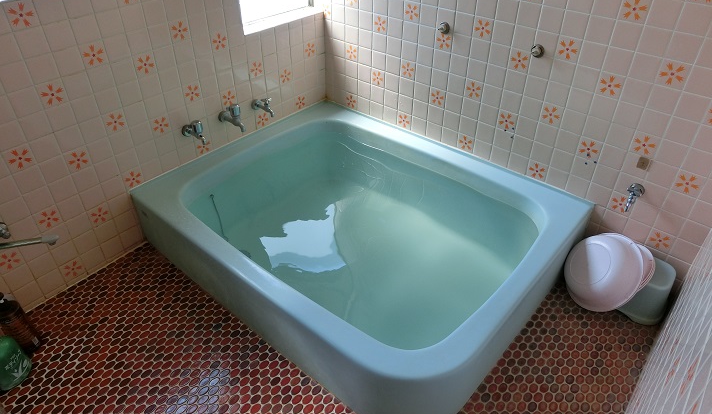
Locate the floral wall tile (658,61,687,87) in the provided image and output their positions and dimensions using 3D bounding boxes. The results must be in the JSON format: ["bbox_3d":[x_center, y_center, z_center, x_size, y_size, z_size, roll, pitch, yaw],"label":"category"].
[{"bbox_3d":[0.935,-0.391,1.457,0.075,0.075,0.010,28,45,31],"label":"floral wall tile"}]

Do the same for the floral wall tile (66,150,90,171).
[{"bbox_3d":[-0.935,-0.160,1.661,0.009,0.072,0.072,27,45,31],"label":"floral wall tile"}]

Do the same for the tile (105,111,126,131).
[{"bbox_3d":[-0.833,-0.295,1.708,0.009,0.072,0.072,27,45,31],"label":"tile"}]

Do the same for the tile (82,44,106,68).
[{"bbox_3d":[-0.836,-0.482,1.575,0.010,0.075,0.075,28,45,31],"label":"tile"}]

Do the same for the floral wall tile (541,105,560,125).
[{"bbox_3d":[0.698,-0.327,1.765,0.075,0.075,0.010,28,45,31],"label":"floral wall tile"}]

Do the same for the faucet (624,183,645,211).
[{"bbox_3d":[1.162,-0.031,2.075,0.059,0.108,0.093,28,45,31],"label":"faucet"}]

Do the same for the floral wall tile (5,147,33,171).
[{"bbox_3d":[-1.037,-0.150,1.518,0.009,0.072,0.072,27,45,31],"label":"floral wall tile"}]

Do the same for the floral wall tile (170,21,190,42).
[{"bbox_3d":[-0.628,-0.626,1.756,0.009,0.072,0.072,27,45,31],"label":"floral wall tile"}]

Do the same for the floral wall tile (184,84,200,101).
[{"bbox_3d":[-0.629,-0.439,1.898,0.009,0.072,0.072,27,45,31],"label":"floral wall tile"}]

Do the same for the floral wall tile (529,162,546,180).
[{"bbox_3d":[0.701,-0.137,1.907,0.075,0.075,0.010,28,45,31],"label":"floral wall tile"}]

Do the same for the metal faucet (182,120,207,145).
[{"bbox_3d":[-0.619,-0.294,1.900,0.118,0.096,0.049,27,45,31],"label":"metal faucet"}]

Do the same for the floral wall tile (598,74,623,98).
[{"bbox_3d":[0.810,-0.390,1.575,0.072,0.072,0.009,28,45,32],"label":"floral wall tile"}]

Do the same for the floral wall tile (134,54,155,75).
[{"bbox_3d":[-0.731,-0.492,1.708,0.009,0.072,0.072,27,45,31],"label":"floral wall tile"}]

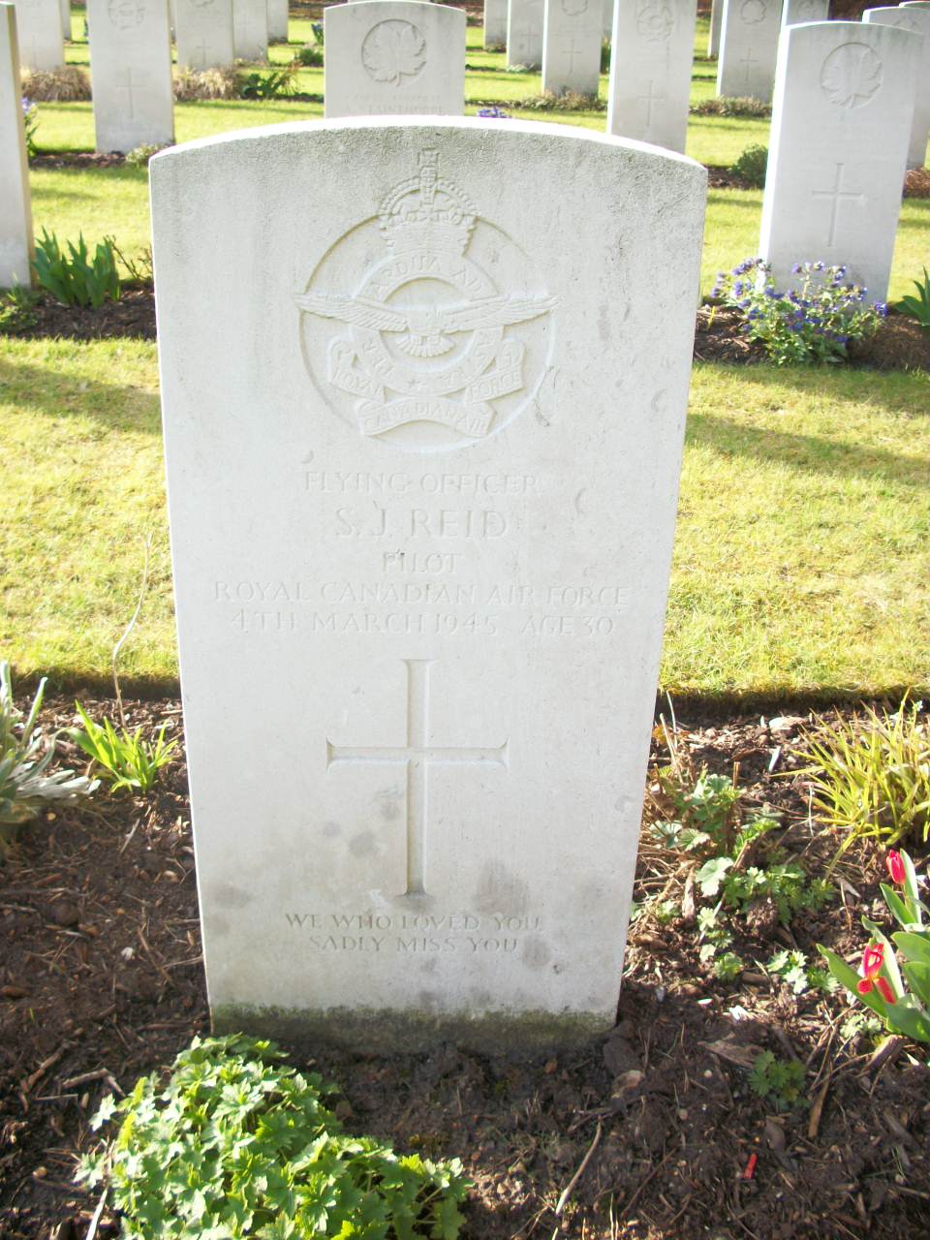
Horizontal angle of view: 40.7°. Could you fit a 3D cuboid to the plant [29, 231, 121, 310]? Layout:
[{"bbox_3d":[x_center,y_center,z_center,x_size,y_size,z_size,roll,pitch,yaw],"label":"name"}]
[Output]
[{"bbox_3d":[-1.075,-0.977,3.462,0.235,0.200,0.180,1,26,-2],"label":"plant"}]

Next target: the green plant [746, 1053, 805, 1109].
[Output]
[{"bbox_3d":[0.283,0.410,1.132,0.053,0.036,0.050,1,26,-2],"label":"green plant"}]

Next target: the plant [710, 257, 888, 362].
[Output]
[{"bbox_3d":[0.901,-0.857,3.315,0.470,0.235,0.400,1,26,-2],"label":"plant"}]

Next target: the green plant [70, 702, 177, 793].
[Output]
[{"bbox_3d":[-0.410,0.148,1.504,0.125,0.105,0.095,1,26,-2],"label":"green plant"}]

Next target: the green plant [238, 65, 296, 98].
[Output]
[{"bbox_3d":[-1.315,-3.576,8.319,0.400,0.210,0.280,1,26,-2],"label":"green plant"}]

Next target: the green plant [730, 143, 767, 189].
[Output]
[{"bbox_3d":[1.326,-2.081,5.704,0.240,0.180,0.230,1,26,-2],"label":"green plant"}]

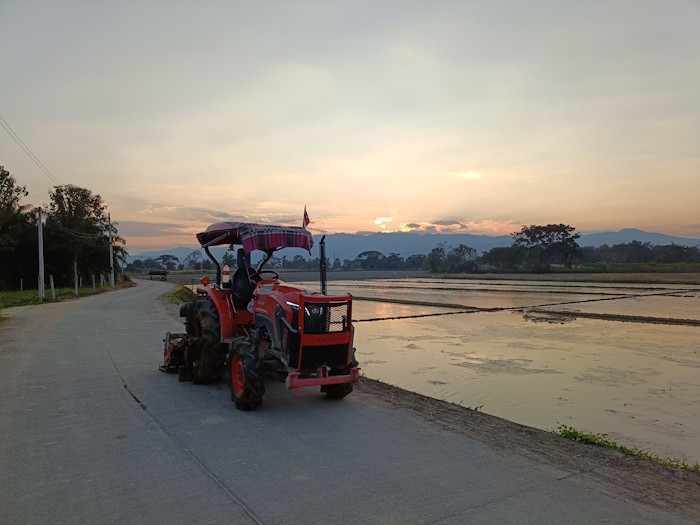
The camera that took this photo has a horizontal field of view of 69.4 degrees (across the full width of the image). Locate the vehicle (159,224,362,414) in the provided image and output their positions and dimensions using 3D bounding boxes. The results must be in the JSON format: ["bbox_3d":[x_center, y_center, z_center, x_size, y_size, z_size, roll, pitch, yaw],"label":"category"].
[{"bbox_3d":[-1.230,0.585,7.130,1.750,2.340,3.600,0,-1,-32],"label":"vehicle"}]

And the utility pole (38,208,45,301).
[{"bbox_3d":[-16.150,-0.420,26.500,0.230,4.850,0.230,0,-1,-13],"label":"utility pole"}]

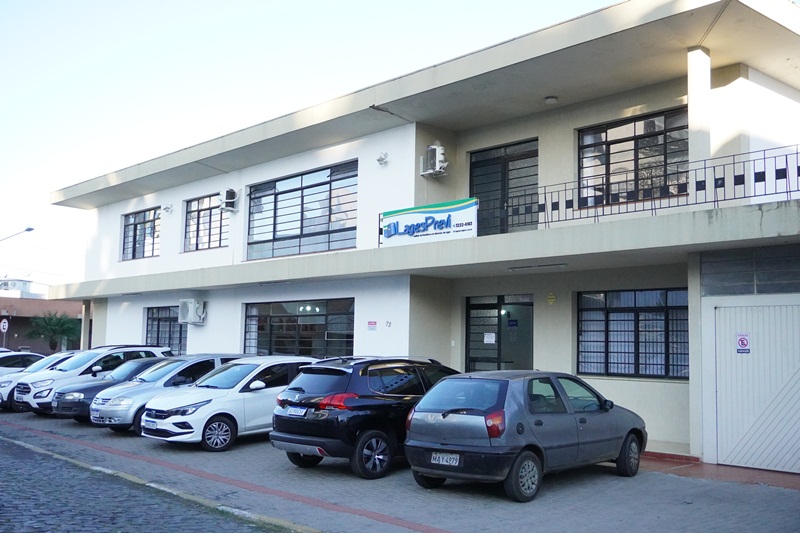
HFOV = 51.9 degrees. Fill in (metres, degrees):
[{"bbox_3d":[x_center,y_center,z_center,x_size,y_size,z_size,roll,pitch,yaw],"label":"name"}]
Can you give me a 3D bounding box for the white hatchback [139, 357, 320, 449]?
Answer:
[{"bbox_3d":[-2.517,2.402,14.886,4.200,1.500,1.740,4,-6,-40],"label":"white hatchback"}]

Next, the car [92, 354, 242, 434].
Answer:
[{"bbox_3d":[-4.177,2.518,16.498,3.820,1.540,1.660,4,-6,-40],"label":"car"}]

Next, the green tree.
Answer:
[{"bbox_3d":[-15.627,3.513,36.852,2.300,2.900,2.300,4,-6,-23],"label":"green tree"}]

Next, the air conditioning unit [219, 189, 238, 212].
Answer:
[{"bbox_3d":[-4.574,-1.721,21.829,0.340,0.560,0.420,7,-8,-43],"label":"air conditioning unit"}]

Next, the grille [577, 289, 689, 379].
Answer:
[{"bbox_3d":[4.079,1.174,14.416,0.100,1.550,2.300,7,-8,-43],"label":"grille"}]

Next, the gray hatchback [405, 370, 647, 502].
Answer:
[{"bbox_3d":[1.810,2.095,10.910,1.650,1.440,3.750,-5,-7,44],"label":"gray hatchback"}]

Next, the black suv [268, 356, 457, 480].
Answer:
[{"bbox_3d":[0.113,2.156,12.398,4.160,1.570,1.770,4,-6,-41],"label":"black suv"}]

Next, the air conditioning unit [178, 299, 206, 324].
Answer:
[{"bbox_3d":[-5.739,1.272,22.704,0.310,0.650,0.820,7,-8,-43],"label":"air conditioning unit"}]

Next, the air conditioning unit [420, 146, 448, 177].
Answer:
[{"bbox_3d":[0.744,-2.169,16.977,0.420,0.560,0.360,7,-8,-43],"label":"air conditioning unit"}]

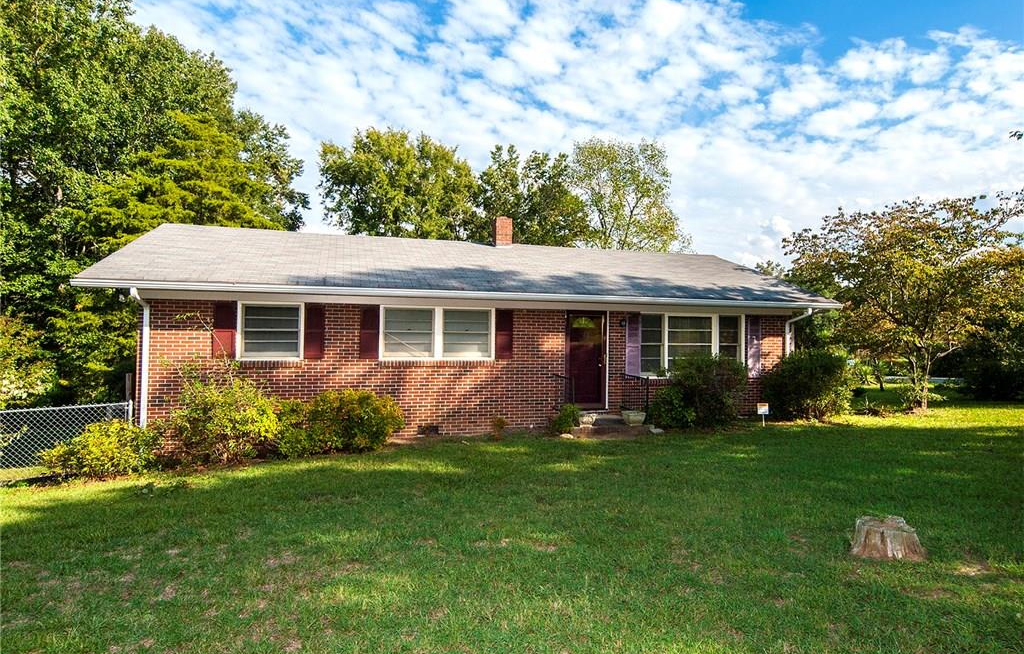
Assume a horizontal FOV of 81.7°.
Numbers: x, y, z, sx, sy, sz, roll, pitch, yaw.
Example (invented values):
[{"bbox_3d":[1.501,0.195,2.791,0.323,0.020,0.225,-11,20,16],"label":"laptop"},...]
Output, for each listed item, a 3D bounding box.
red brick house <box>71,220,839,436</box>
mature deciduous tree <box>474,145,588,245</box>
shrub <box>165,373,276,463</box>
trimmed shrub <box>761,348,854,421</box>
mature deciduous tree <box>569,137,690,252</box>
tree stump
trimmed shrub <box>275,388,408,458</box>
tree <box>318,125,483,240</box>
[{"bbox_3d":[-1.034,-0.259,15.913,14.950,5.200,9.600,1,-1,-16],"label":"red brick house"},{"bbox_3d":[0.989,-3.288,30.000,5.781,11.736,6.000,1,-1,0],"label":"mature deciduous tree"},{"bbox_3d":[-4.851,1.511,9.880,1.680,1.450,1.250,1,-1,-16],"label":"shrub"},{"bbox_3d":[6.668,1.251,13.350,1.850,1.590,1.600,1,-1,-16],"label":"trimmed shrub"},{"bbox_3d":[5.561,-3.177,28.000,5.774,11.537,6.000,1,-1,0],"label":"mature deciduous tree"},{"bbox_3d":[3.029,1.669,4.760,0.540,0.230,0.530,1,-1,0],"label":"tree stump"},{"bbox_3d":[-3.053,1.614,10.350,2.050,1.060,1.400,1,-1,-16],"label":"trimmed shrub"},{"bbox_3d":[-5.564,-3.608,29.000,7.843,12.196,7.500,1,-1,0],"label":"tree"}]

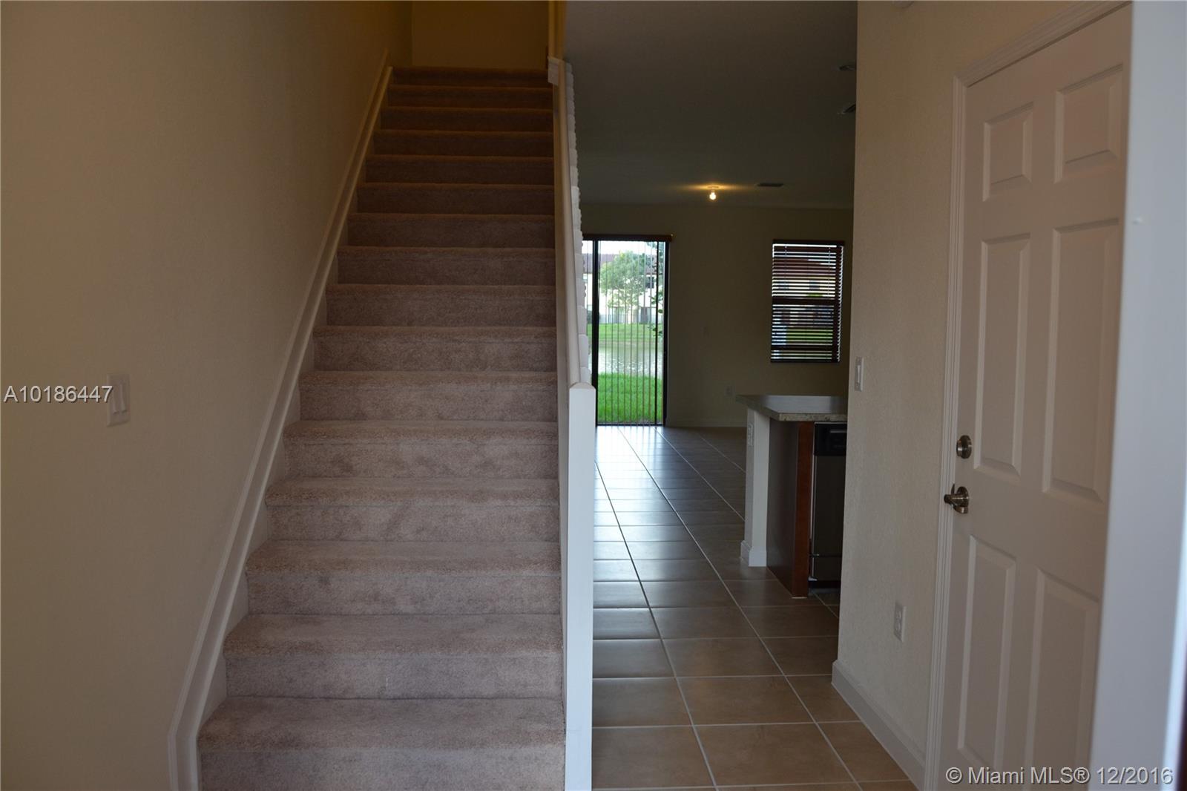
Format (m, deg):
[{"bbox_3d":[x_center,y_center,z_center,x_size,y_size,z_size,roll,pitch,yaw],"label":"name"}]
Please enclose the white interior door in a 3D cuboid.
[{"bbox_3d":[1.045,0.218,2.091,0.040,2.040,0.810,0,5,-3],"label":"white interior door"}]

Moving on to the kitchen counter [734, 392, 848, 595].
[{"bbox_3d":[1.778,0.515,4.955,1.804,0.935,0.975,0,5,-3],"label":"kitchen counter"}]

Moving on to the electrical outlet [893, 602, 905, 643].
[{"bbox_3d":[0.976,0.724,2.842,0.008,0.118,0.078,0,5,-3],"label":"electrical outlet"}]

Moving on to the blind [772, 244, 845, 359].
[{"bbox_3d":[2.681,-1.176,11.183,0.900,1.525,0.060,0,5,-3],"label":"blind"}]

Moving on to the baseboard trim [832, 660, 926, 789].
[{"bbox_3d":[0.962,1.110,3.042,0.016,0.086,0.840,0,5,-3],"label":"baseboard trim"}]

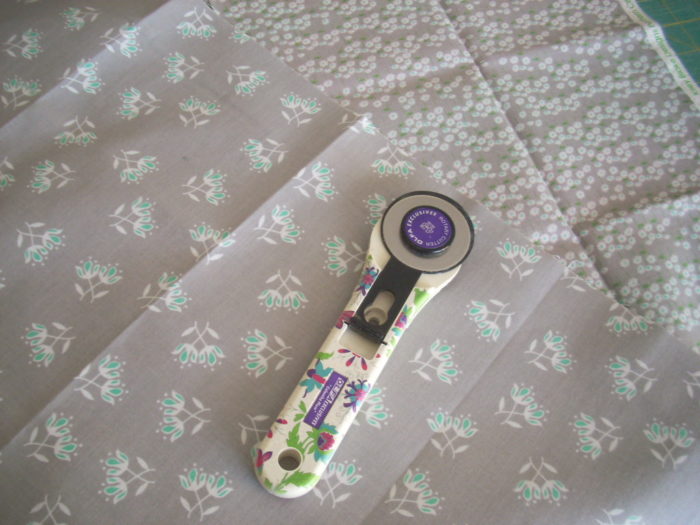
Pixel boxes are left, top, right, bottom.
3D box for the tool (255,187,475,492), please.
[{"bbox_3d":[0.009,0.033,0.358,0.049,0.022,0.173,29,62,9],"label":"tool"}]

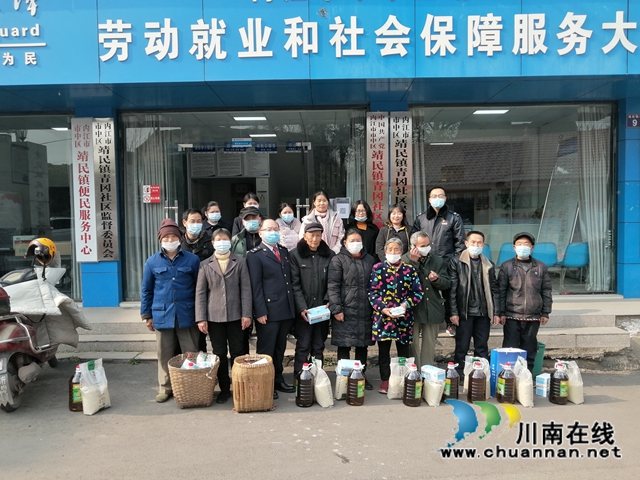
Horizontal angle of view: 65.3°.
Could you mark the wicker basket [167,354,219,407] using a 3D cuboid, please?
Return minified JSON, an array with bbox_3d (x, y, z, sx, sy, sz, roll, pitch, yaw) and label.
[{"bbox_3d":[-1.112,1.240,4.407,0.450,0.360,0.430,-1,2,0],"label":"wicker basket"}]

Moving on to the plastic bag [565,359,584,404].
[{"bbox_3d":[2.213,1.224,4.343,0.170,0.350,0.120,1,4,20],"label":"plastic bag"}]

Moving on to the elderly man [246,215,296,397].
[{"bbox_3d":[-0.458,0.609,4.627,0.460,1.599,0.300,-2,5,-22],"label":"elderly man"}]

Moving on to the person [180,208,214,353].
[{"bbox_3d":[-1.222,0.553,5.033,0.500,1.670,0.300,-1,4,-4],"label":"person"}]

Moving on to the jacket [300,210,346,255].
[{"bbox_3d":[0.029,-0.006,5.765,0.500,0.660,0.280,-1,4,-2],"label":"jacket"}]

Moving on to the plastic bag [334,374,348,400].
[{"bbox_3d":[0.253,1.323,4.592,0.200,0.250,0.120,-1,3,10],"label":"plastic bag"}]

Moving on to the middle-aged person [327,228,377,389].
[{"bbox_3d":[0.313,0.660,4.934,0.500,1.548,0.340,-1,3,-8],"label":"middle-aged person"}]

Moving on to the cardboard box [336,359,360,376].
[{"bbox_3d":[0.271,1.154,4.517,0.185,0.090,0.100,-5,25,-10],"label":"cardboard box"}]

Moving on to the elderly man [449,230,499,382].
[{"bbox_3d":[1.514,0.661,4.925,0.490,1.510,0.340,-1,3,3],"label":"elderly man"}]

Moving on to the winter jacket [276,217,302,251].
[{"bbox_3d":[-0.368,0.061,5.928,0.460,0.680,0.280,-1,2,-3],"label":"winter jacket"}]

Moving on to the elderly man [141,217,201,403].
[{"bbox_3d":[-1.379,0.644,4.635,0.520,1.660,0.360,-1,3,-7],"label":"elderly man"}]

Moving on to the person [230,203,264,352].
[{"bbox_3d":[-0.715,0.529,5.132,0.500,1.690,0.300,-1,4,-3],"label":"person"}]

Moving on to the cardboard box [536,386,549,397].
[{"bbox_3d":[2.177,1.438,4.829,0.100,0.100,0.180,1,4,45],"label":"cardboard box"}]

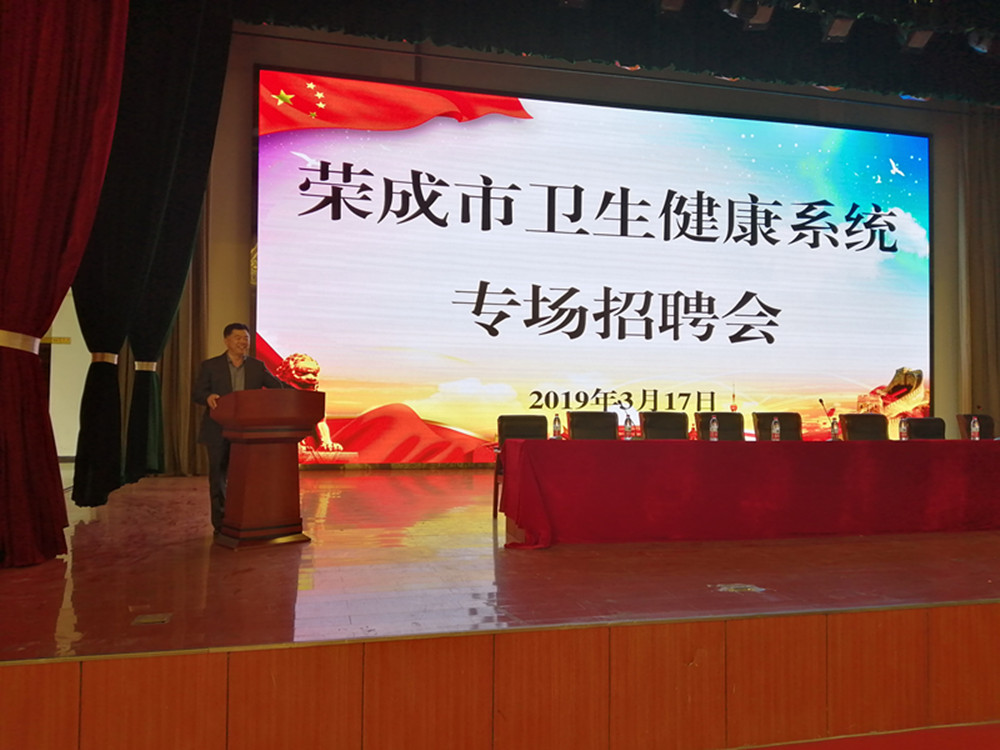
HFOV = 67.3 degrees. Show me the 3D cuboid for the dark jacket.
[{"bbox_3d":[-2.068,0.192,6.051,0.680,0.750,0.400,2,-2,-39],"label":"dark jacket"}]

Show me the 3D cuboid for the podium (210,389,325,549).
[{"bbox_3d":[-1.768,0.681,5.682,0.690,1.160,0.560,2,-2,-39],"label":"podium"}]

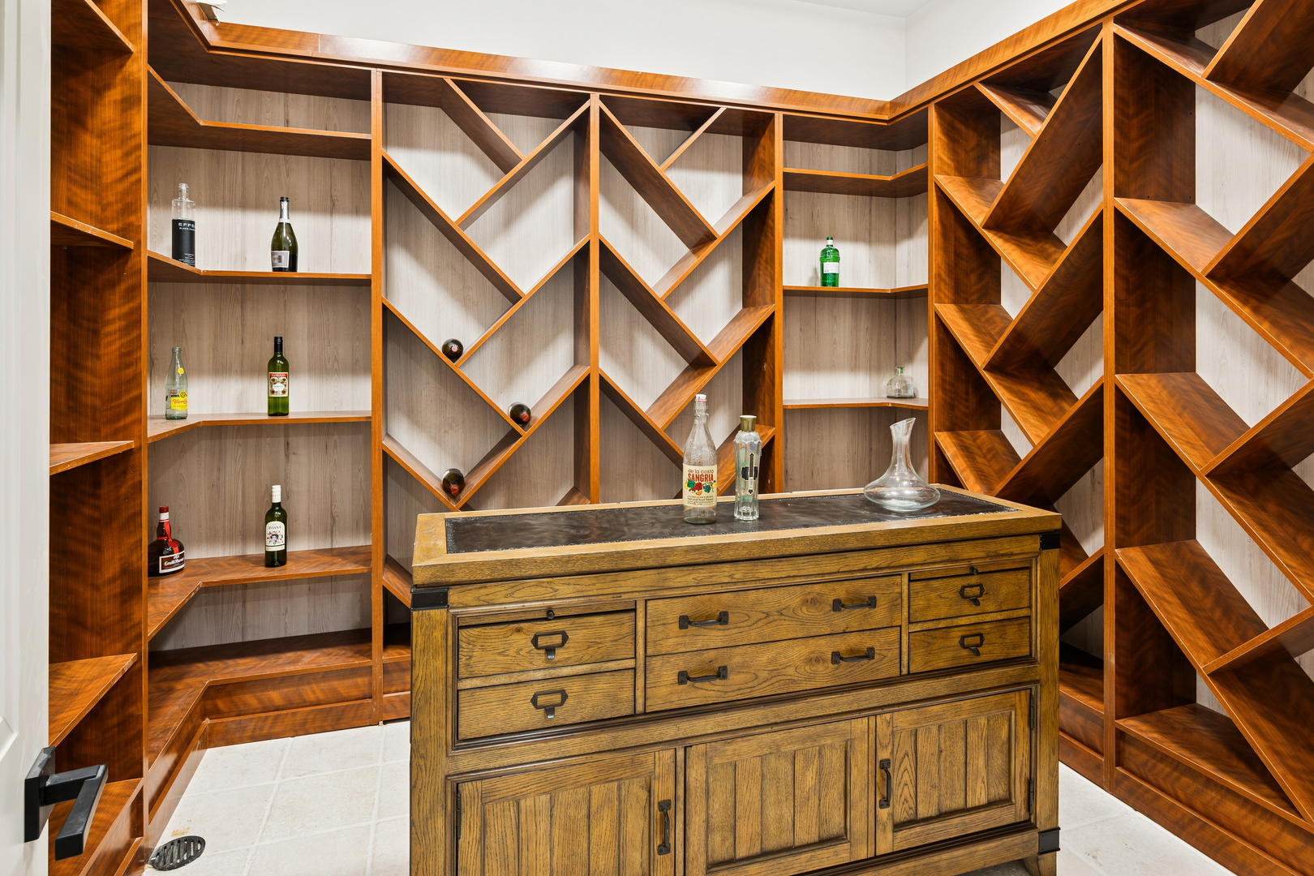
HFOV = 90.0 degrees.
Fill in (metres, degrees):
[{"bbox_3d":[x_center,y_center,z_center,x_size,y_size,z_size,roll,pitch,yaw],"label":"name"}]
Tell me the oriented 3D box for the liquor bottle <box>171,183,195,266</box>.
[{"bbox_3d":[-1.714,-0.759,2.380,0.070,0.325,0.070,-3,5,-35],"label":"liquor bottle"}]

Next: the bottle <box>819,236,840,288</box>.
[{"bbox_3d":[0.791,-0.801,3.000,0.088,0.235,0.088,1,4,15],"label":"bottle"}]

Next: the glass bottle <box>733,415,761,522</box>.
[{"bbox_3d":[0.230,0.072,1.665,0.068,0.256,0.068,1,4,8],"label":"glass bottle"}]

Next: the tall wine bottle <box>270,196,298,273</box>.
[{"bbox_3d":[-1.407,-0.760,2.485,0.088,0.303,0.088,-2,5,-29],"label":"tall wine bottle"}]

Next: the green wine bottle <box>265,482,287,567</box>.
[{"bbox_3d":[-1.427,0.325,2.465,0.073,0.297,0.073,-2,5,-30],"label":"green wine bottle"}]

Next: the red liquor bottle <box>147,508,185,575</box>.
[{"bbox_3d":[-1.784,0.366,2.380,0.119,0.236,0.119,-3,5,-37],"label":"red liquor bottle"}]

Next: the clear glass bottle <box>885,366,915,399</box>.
[{"bbox_3d":[1.205,-0.276,3.250,0.118,0.160,0.105,1,4,20],"label":"clear glass bottle"}]

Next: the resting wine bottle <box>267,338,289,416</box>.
[{"bbox_3d":[-1.423,-0.232,2.470,0.072,0.296,0.072,-2,5,-30],"label":"resting wine bottle"}]

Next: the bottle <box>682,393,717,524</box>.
[{"bbox_3d":[0.109,0.048,1.640,0.086,0.312,0.086,0,4,4],"label":"bottle"}]

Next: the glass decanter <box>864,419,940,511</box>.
[{"bbox_3d":[0.655,0.066,1.765,0.194,0.241,0.194,1,4,17],"label":"glass decanter"}]

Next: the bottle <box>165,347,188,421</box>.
[{"bbox_3d":[-1.704,-0.194,2.333,0.064,0.252,0.064,-3,5,-36],"label":"bottle"}]

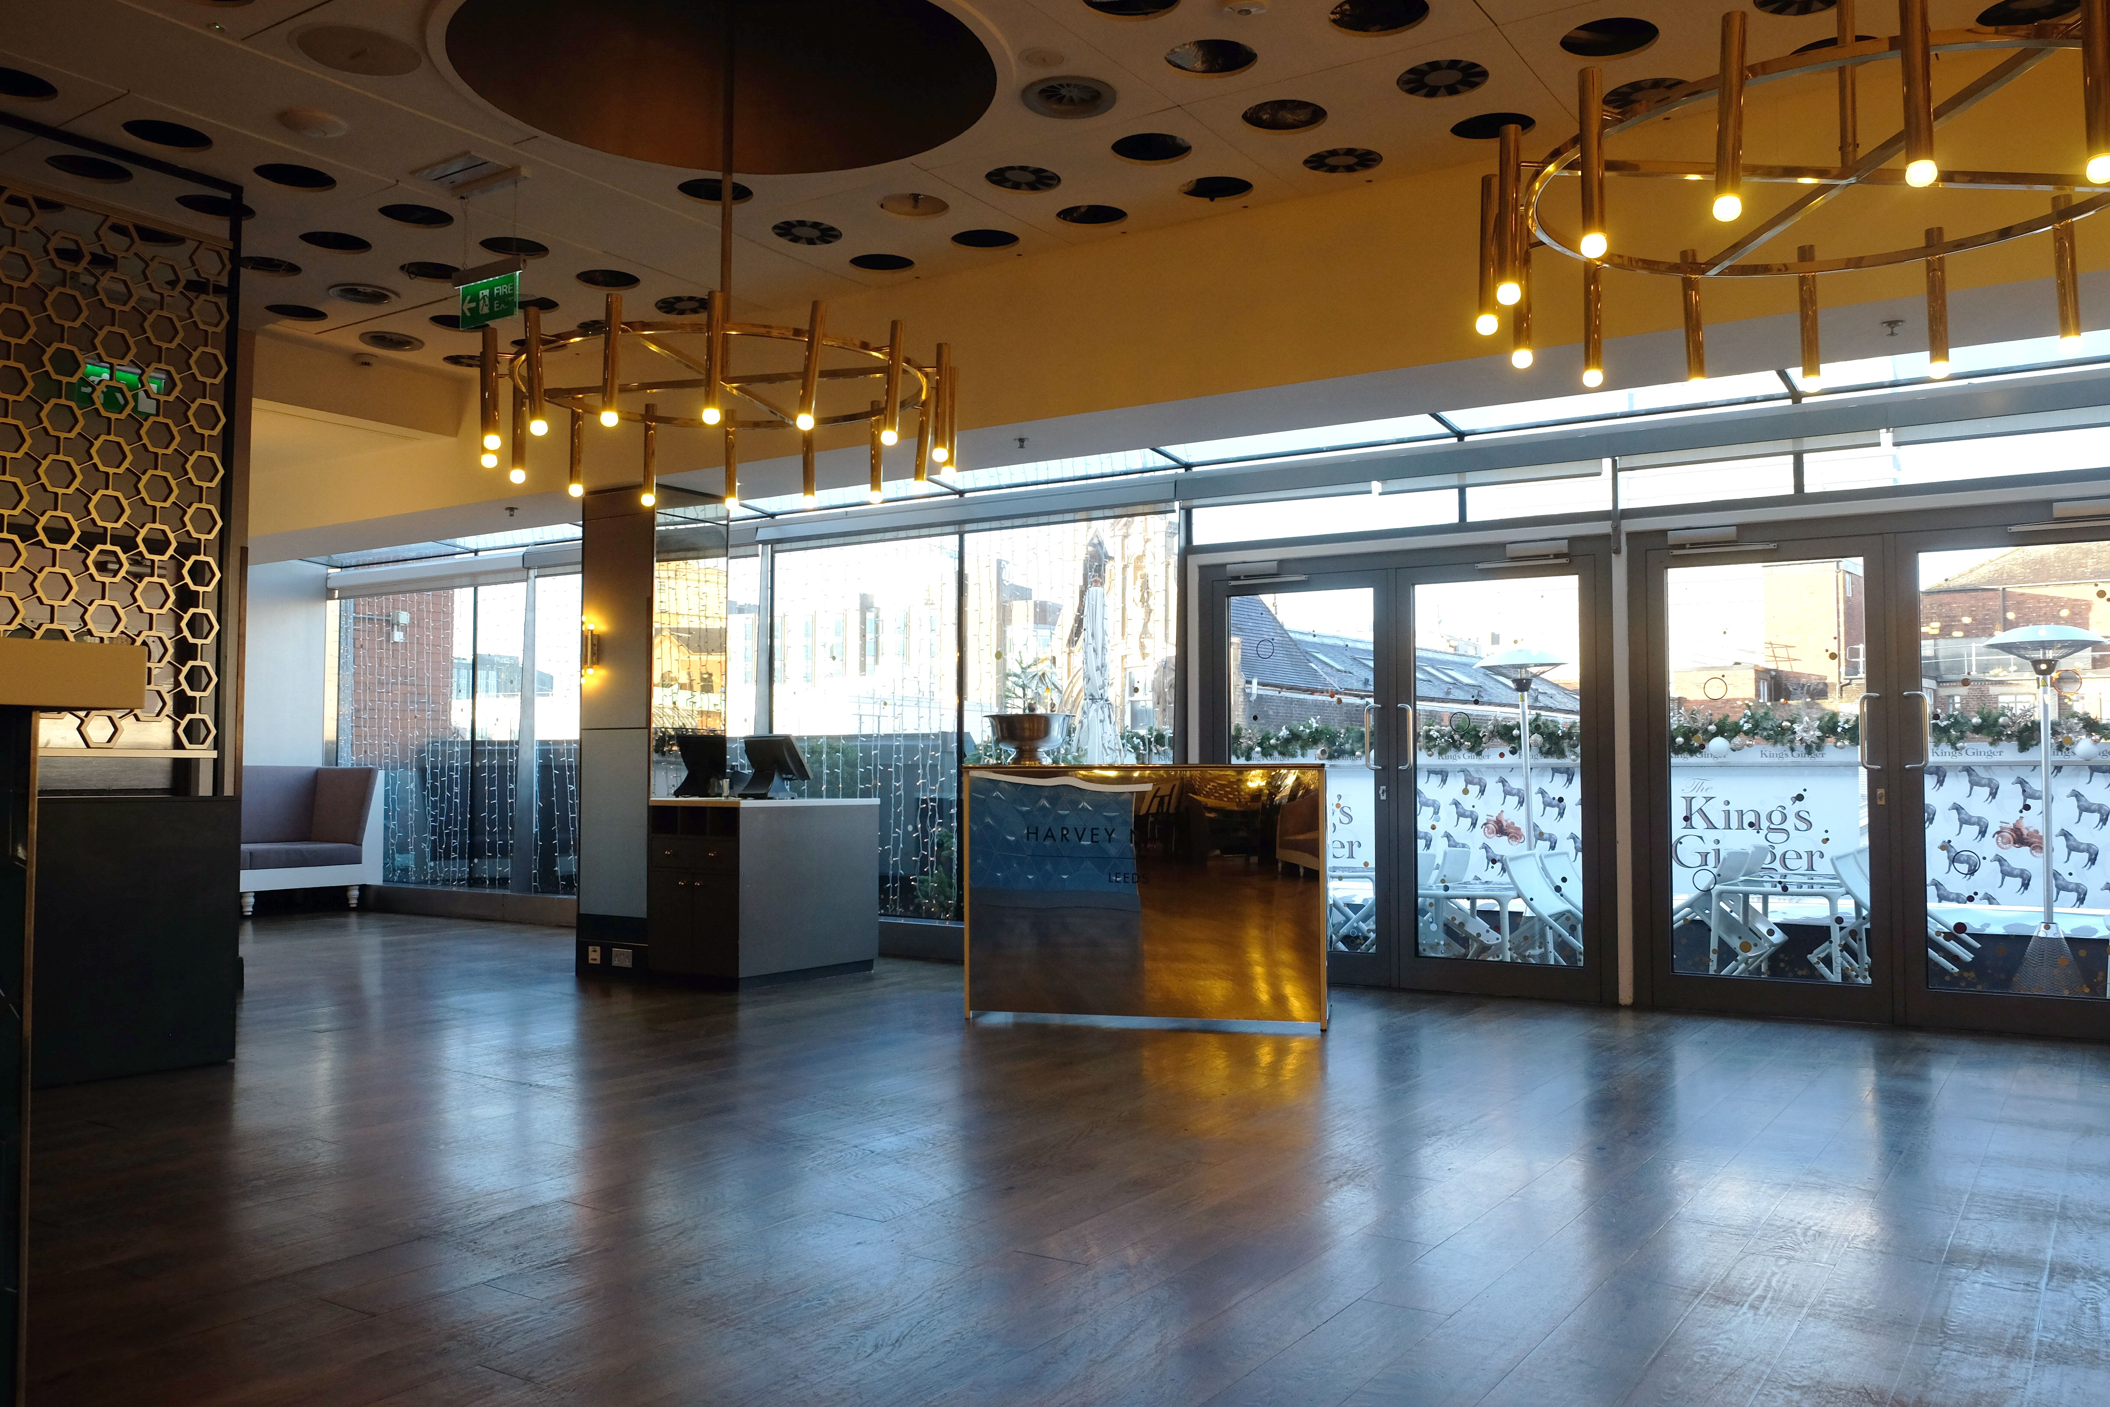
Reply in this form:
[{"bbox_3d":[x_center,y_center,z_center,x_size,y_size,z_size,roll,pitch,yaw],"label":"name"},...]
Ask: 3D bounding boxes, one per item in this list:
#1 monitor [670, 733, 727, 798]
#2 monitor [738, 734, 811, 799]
[{"bbox_3d":[-1.924,0.350,8.631,0.342,0.336,0.259,-2,-3,32],"label":"monitor"},{"bbox_3d":[-1.513,0.343,8.490,0.342,0.336,0.259,-2,-3,32],"label":"monitor"}]

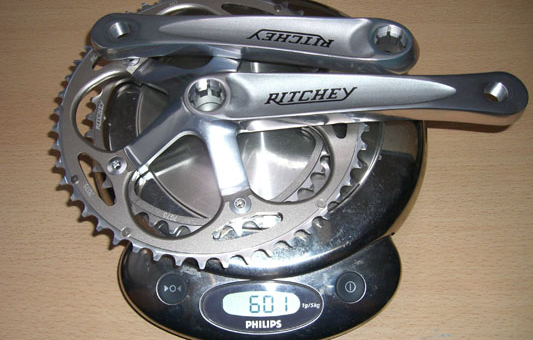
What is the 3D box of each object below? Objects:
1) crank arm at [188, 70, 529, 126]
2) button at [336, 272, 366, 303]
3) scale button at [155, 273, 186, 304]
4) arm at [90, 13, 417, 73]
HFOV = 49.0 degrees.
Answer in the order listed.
[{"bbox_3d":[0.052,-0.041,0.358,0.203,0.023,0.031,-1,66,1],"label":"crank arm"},{"bbox_3d":[0.049,0.069,0.344,0.019,0.003,0.019,0,70,-7],"label":"button"},{"bbox_3d":[-0.056,0.070,0.344,0.019,0.003,0.019,0,70,6],"label":"scale button"},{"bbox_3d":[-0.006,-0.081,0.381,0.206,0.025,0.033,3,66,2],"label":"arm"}]

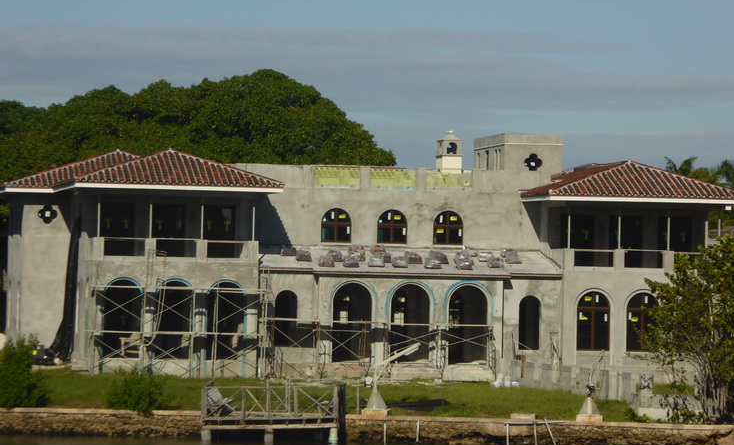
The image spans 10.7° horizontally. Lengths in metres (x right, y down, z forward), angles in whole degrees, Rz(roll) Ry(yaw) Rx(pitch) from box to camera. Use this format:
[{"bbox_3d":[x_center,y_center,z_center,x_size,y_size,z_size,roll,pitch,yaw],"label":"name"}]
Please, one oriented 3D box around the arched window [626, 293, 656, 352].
[{"bbox_3d":[12.125,4.389,172.228,1.467,2.590,0.180,1,-1,-10],"label":"arched window"}]

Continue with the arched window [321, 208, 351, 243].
[{"bbox_3d":[-1.357,0.138,174.603,1.354,1.540,0.150,1,-1,-10],"label":"arched window"}]

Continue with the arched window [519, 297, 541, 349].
[{"bbox_3d":[7.159,4.405,171.808,0.985,2.364,0.200,1,-1,-10],"label":"arched window"}]

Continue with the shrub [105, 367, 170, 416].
[{"bbox_3d":[-8.224,6.030,140.000,2.280,1.850,2.000,1,-1,0],"label":"shrub"}]

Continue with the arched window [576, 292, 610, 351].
[{"bbox_3d":[9.941,4.329,171.843,1.483,2.588,0.180,1,-1,-10],"label":"arched window"}]

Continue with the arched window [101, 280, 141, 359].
[{"bbox_3d":[-10.462,4.095,168.244,1.766,3.473,0.300,1,-1,-10],"label":"arched window"}]

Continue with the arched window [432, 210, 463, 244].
[{"bbox_3d":[3.645,0.255,175.485,1.367,1.512,0.150,1,-1,-10],"label":"arched window"}]

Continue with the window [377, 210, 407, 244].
[{"bbox_3d":[1.137,0.196,175.043,1.361,1.526,0.150,1,-1,-10],"label":"window"}]

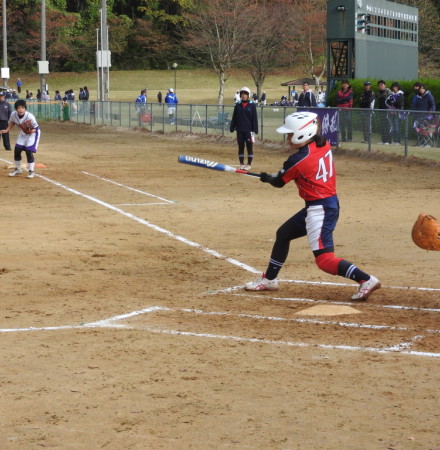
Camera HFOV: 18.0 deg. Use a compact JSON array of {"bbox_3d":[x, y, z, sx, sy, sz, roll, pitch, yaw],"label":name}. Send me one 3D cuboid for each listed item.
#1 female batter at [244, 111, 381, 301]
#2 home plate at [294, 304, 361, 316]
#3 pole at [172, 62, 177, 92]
[{"bbox_3d":[0.718,-0.183,10.509,0.980,1.430,0.560,3,7,32],"label":"female batter"},{"bbox_3d":[0.806,0.614,9.777,0.432,0.030,0.432,3,7,30],"label":"home plate"},{"bbox_3d":[-4.922,-15.870,150.000,0.480,3.400,0.480,0,6,0],"label":"pole"}]

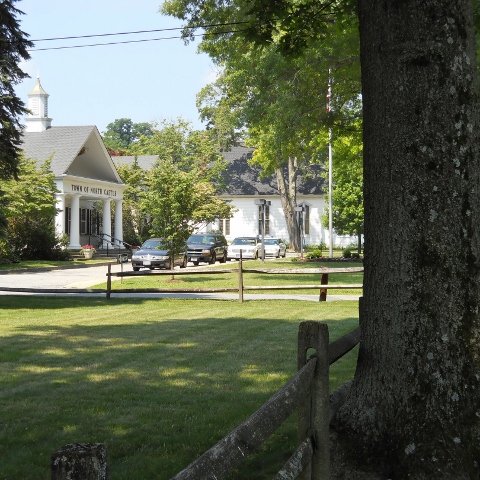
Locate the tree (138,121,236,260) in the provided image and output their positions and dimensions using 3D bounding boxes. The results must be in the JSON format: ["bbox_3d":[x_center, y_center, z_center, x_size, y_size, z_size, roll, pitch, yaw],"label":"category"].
[{"bbox_3d":[-3.286,-3.015,68.000,5.700,8.300,5.400,0,0,0],"label":"tree"}]

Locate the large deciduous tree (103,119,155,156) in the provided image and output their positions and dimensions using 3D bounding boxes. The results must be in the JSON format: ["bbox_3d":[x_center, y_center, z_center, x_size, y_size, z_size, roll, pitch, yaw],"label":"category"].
[{"bbox_3d":[-12.968,-6.397,130.000,8.000,15.215,8.000,0,0,0],"label":"large deciduous tree"}]

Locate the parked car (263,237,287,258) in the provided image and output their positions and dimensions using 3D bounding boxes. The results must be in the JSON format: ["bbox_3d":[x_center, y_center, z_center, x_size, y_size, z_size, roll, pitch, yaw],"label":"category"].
[{"bbox_3d":[2.294,0.581,84.000,1.950,1.500,5.300,0,0,11],"label":"parked car"}]

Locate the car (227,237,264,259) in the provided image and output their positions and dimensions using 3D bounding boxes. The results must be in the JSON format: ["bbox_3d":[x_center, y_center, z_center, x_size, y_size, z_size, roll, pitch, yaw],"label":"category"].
[{"bbox_3d":[0.396,0.548,74.500,1.950,1.470,5.300,0,0,11],"label":"car"}]

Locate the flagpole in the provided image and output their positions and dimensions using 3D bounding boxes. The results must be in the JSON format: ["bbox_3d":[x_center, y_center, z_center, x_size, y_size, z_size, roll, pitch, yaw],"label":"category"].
[{"bbox_3d":[6.099,-5.155,76.000,0.200,12.700,0.200,0,0,0],"label":"flagpole"}]

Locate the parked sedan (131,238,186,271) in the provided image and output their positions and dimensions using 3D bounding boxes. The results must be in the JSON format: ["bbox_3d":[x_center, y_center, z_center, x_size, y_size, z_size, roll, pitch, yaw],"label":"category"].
[{"bbox_3d":[-3.710,0.654,52.300,1.790,1.450,4.750,0,0,11],"label":"parked sedan"}]

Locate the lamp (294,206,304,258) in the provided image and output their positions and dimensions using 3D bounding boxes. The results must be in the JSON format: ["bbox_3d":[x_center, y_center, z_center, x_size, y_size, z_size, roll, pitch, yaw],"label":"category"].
[{"bbox_3d":[4.401,-0.567,83.000,0.750,3.800,0.400,0,0,11],"label":"lamp"}]

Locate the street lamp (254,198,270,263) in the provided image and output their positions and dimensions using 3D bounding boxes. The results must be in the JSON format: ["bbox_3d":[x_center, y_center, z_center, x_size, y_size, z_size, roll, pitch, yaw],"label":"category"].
[{"bbox_3d":[1.337,-0.551,67.600,0.950,3.750,0.450,0,0,11],"label":"street lamp"}]

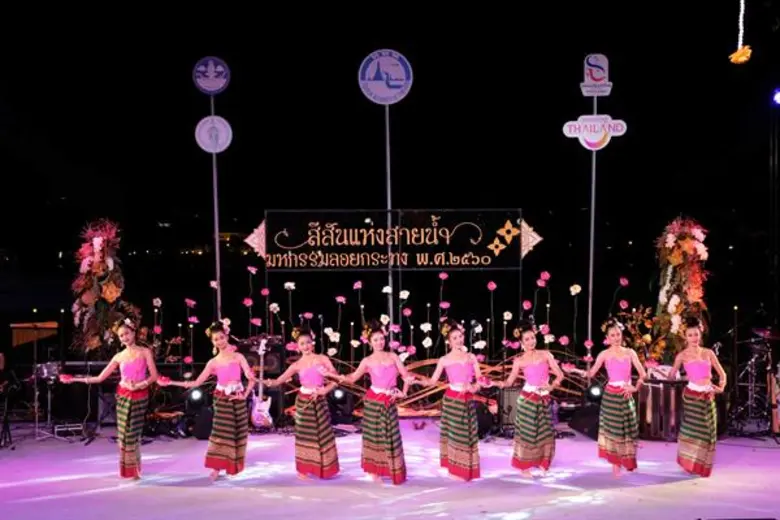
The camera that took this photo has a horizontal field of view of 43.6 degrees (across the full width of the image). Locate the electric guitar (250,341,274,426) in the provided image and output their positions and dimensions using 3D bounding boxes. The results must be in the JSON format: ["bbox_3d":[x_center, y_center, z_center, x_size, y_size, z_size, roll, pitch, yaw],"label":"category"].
[{"bbox_3d":[-1.611,1.554,12.269,0.320,1.130,0.080,6,-8,-20],"label":"electric guitar"}]

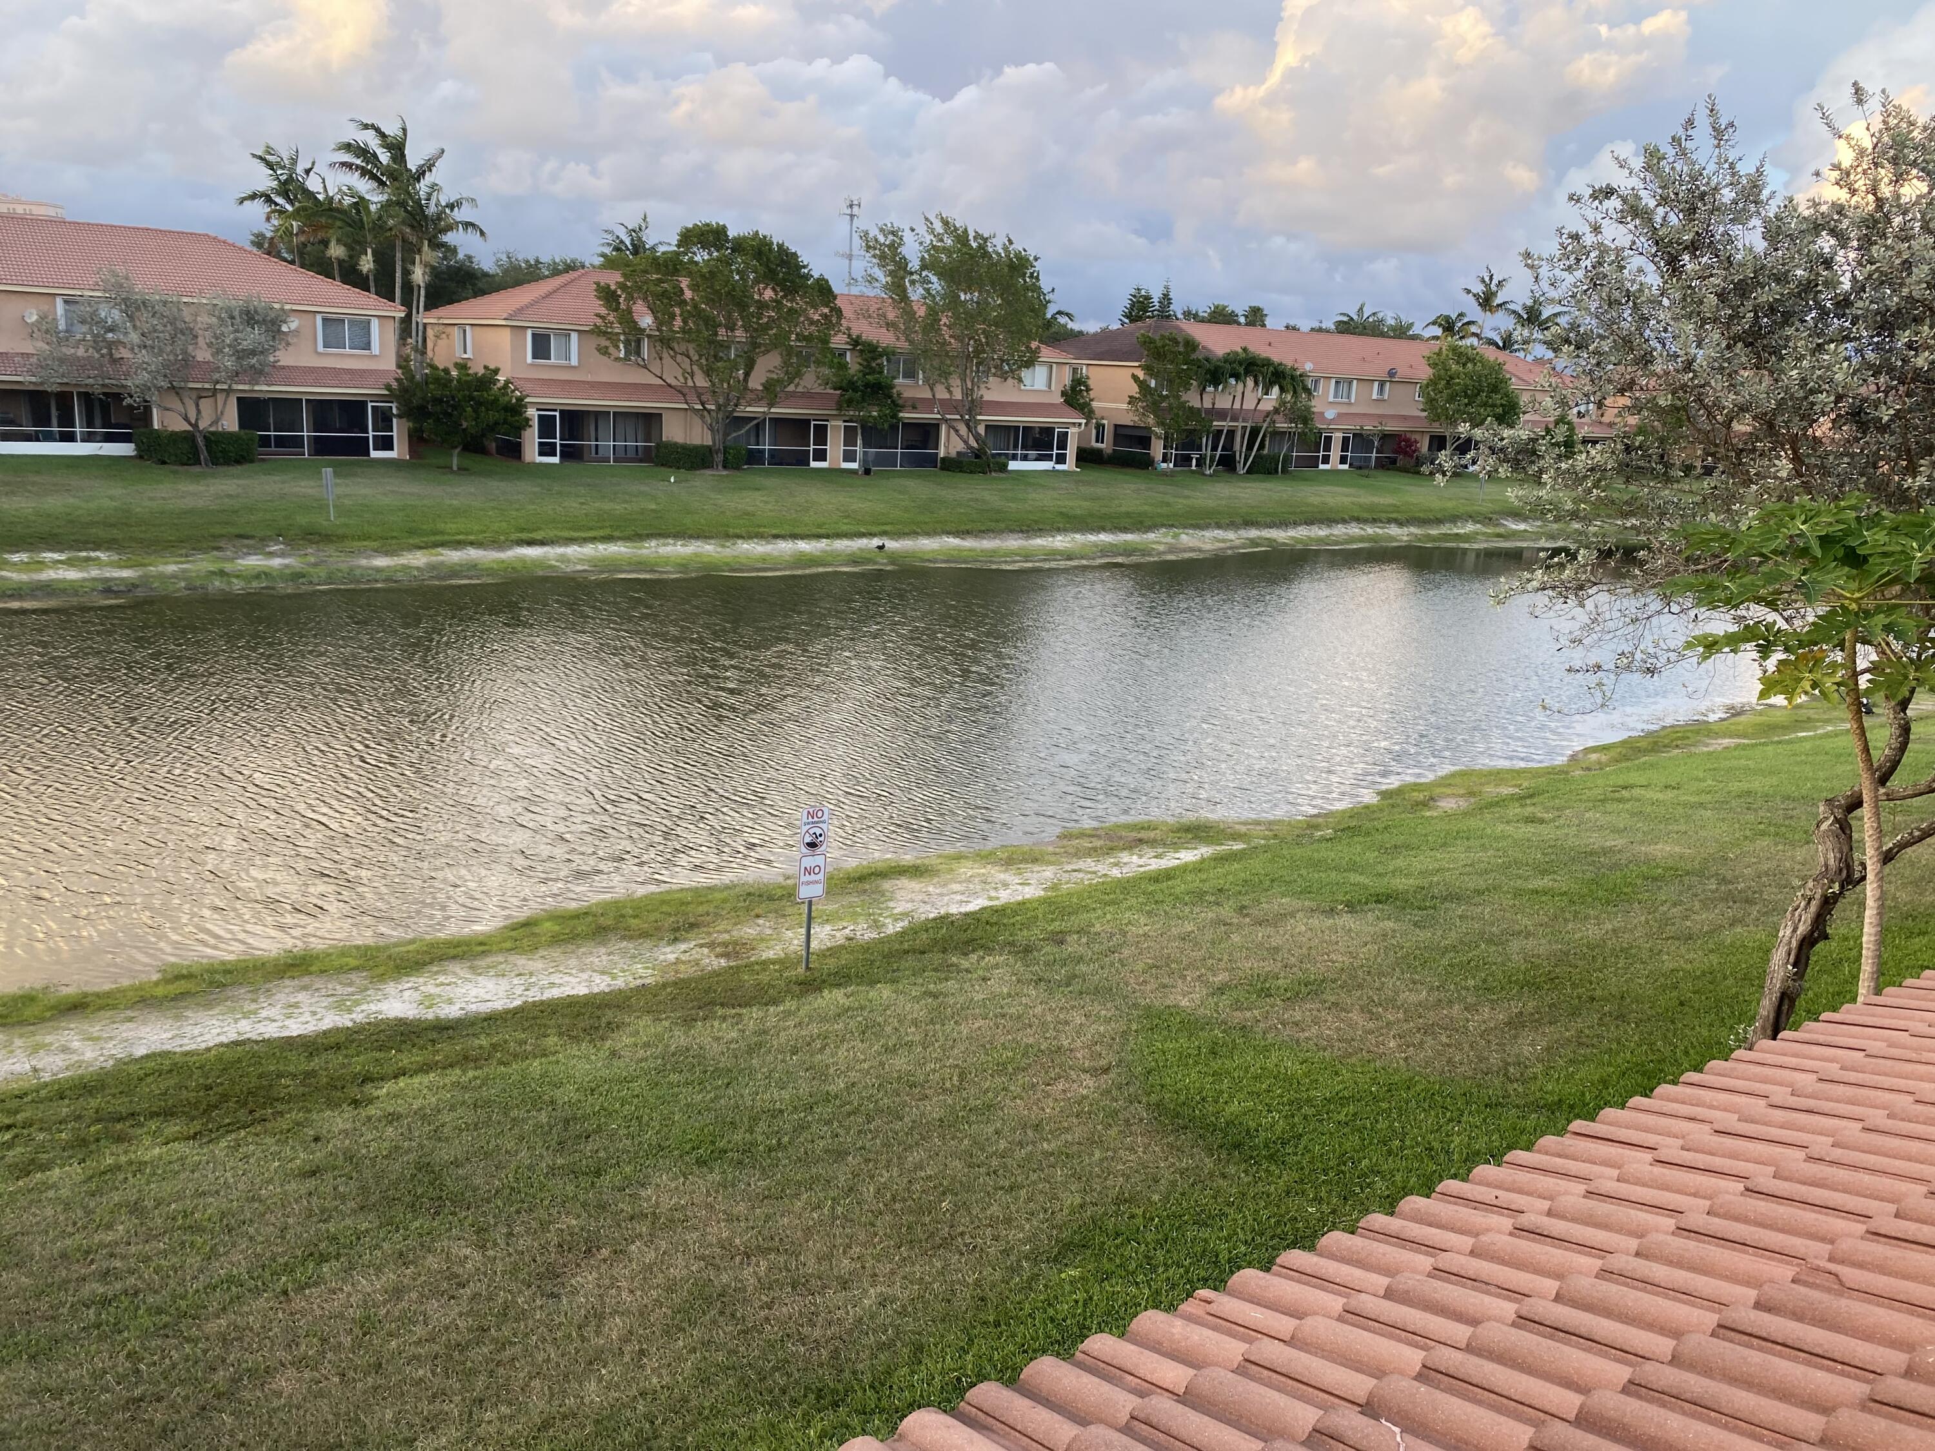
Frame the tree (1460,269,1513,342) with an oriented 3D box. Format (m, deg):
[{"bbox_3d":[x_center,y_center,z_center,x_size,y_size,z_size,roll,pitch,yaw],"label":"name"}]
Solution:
[{"bbox_3d":[47.392,-33.972,135.000,4.900,16.549,4.900,3,14,0],"label":"tree"}]

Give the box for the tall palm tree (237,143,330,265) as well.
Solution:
[{"bbox_3d":[-33.589,-21.531,71.676,4.270,13.545,4.270,-3,15,-24],"label":"tall palm tree"}]

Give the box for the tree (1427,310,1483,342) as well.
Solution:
[{"bbox_3d":[43.923,-31.542,133.000,5.200,12.398,5.200,3,14,0],"label":"tree"}]

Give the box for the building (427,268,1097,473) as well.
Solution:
[{"bbox_3d":[-9.628,-17.474,71.961,30.306,8.250,13.395,-7,17,-36],"label":"building"}]

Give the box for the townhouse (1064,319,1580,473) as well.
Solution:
[{"bbox_3d":[24.830,-21.617,96.558,45.466,8.250,13.395,-7,17,-36],"label":"townhouse"}]

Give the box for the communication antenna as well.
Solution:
[{"bbox_3d":[-24.090,-89.040,300.000,5.000,37.906,5.000,3,14,0],"label":"communication antenna"}]

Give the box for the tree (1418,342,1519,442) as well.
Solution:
[{"bbox_3d":[30.738,-19.235,88.868,5.854,8.087,5.561,8,14,17],"label":"tree"}]

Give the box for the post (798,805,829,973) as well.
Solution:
[{"bbox_3d":[-1.498,1.557,13.862,0.310,1.654,0.070,-3,15,-30],"label":"post"}]

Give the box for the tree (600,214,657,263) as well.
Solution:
[{"bbox_3d":[-19.517,-23.564,85.721,4.084,12.566,4.084,0,14,-13],"label":"tree"}]

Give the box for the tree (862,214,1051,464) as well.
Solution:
[{"bbox_3d":[-0.517,-17.241,66.300,8.600,11.456,8.200,3,14,0],"label":"tree"}]

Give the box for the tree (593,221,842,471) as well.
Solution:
[{"bbox_3d":[-10.485,-15.934,61.480,10.324,10.185,9.292,1,14,-10],"label":"tree"}]

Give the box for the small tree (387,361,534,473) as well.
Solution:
[{"bbox_3d":[-19.163,-11.645,54.706,5.161,4.076,5.161,-1,14,-19],"label":"small tree"}]

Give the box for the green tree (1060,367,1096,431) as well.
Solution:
[{"bbox_3d":[5.980,-16.839,79.300,2.500,5.190,2.500,3,14,0],"label":"green tree"}]

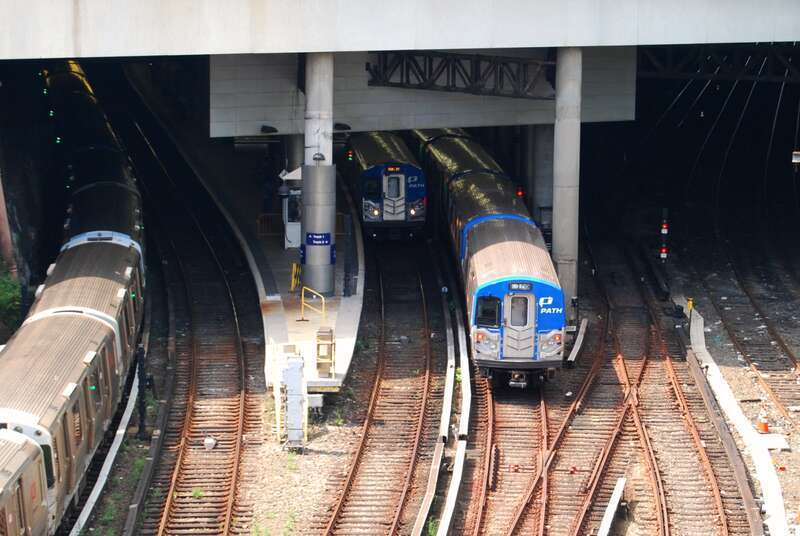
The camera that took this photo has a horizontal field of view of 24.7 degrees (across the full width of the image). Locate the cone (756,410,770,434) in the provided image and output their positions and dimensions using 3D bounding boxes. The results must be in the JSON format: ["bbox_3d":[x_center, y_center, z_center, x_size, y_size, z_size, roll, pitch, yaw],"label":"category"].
[{"bbox_3d":[10.218,4.304,51.321,0.370,0.650,0.370,0,12,0],"label":"cone"}]

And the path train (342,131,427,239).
[{"bbox_3d":[-0.872,-3.992,82.557,2.800,3.450,12.400,-1,12,-6],"label":"path train"}]

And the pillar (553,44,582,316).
[{"bbox_3d":[5.892,-2.996,63.916,0.930,9.790,0.930,0,12,0],"label":"pillar"}]

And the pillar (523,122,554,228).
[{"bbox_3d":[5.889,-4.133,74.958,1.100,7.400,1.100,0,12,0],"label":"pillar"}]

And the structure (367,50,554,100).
[{"bbox_3d":[2.105,-6.986,65.652,7.720,1.380,0.600,7,14,30],"label":"structure"}]

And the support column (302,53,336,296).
[{"bbox_3d":[-2.756,-3.291,62.330,1.100,8.420,1.100,0,12,0],"label":"support column"}]

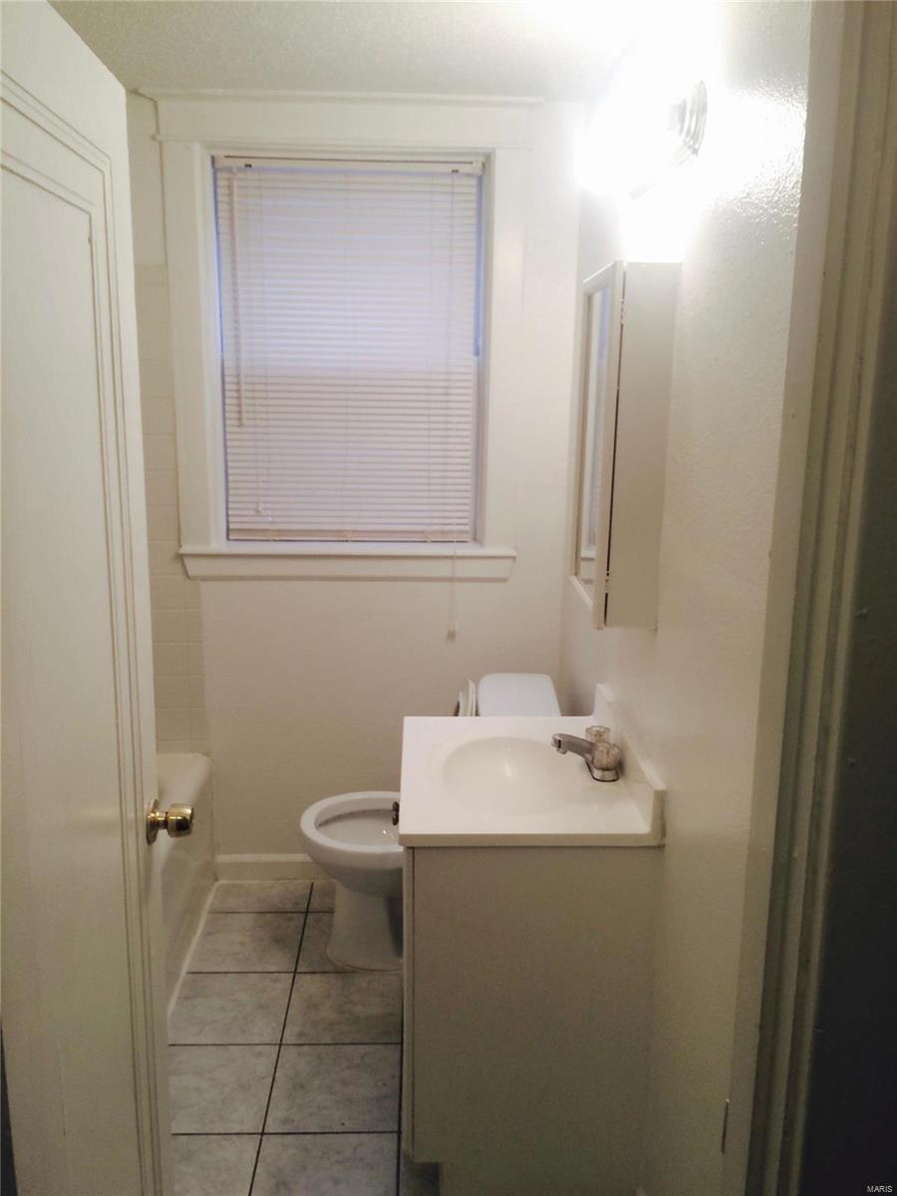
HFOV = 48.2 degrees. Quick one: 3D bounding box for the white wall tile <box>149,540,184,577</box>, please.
[{"bbox_3d":[-0.878,-0.123,3.106,0.107,0.107,0.008,0,13,-2],"label":"white wall tile"}]

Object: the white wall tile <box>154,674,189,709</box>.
[{"bbox_3d":[-0.883,0.295,3.211,0.107,0.107,0.010,0,13,-2],"label":"white wall tile"}]

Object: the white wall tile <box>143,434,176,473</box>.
[{"bbox_3d":[-0.873,-0.440,3.031,0.107,0.107,0.008,0,13,-2],"label":"white wall tile"}]

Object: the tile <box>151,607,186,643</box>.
[{"bbox_3d":[-0.880,0.084,3.161,0.107,0.107,0.010,0,13,-2],"label":"tile"}]

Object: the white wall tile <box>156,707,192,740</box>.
[{"bbox_3d":[-0.885,0.400,3.236,0.107,0.107,0.010,0,13,-2],"label":"white wall tile"}]

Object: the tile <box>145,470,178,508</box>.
[{"bbox_3d":[-0.873,-0.338,3.061,0.107,0.107,0.010,0,13,-2],"label":"tile"}]

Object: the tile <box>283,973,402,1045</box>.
[{"bbox_3d":[-0.279,1.111,2.719,0.305,0.010,0.305,0,13,-2],"label":"tile"}]

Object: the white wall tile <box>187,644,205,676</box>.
[{"bbox_3d":[-0.803,0.190,3.189,0.046,0.107,0.010,0,13,-2],"label":"white wall tile"}]

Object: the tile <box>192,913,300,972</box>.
[{"bbox_3d":[-0.595,1.037,3.009,0.305,0.010,0.305,0,13,-2],"label":"tile"}]

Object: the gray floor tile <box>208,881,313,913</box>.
[{"bbox_3d":[-0.603,0.977,3.260,0.305,0.010,0.206,0,13,-2],"label":"gray floor tile"}]

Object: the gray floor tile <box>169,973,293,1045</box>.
[{"bbox_3d":[-0.586,1.108,2.709,0.305,0.010,0.305,0,13,-2],"label":"gray floor tile"}]

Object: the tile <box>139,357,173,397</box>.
[{"bbox_3d":[-0.870,-0.651,2.981,0.107,0.107,0.008,0,13,-2],"label":"tile"}]

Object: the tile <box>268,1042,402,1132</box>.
[{"bbox_3d":[-0.270,1.178,2.413,0.304,0.010,0.304,0,13,-2],"label":"tile"}]

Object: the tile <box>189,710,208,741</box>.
[{"bbox_3d":[-0.807,0.401,3.239,0.046,0.107,0.010,0,13,-2],"label":"tile"}]

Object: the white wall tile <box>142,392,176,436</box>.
[{"bbox_3d":[-0.869,-0.548,3.011,0.107,0.107,0.010,0,13,-2],"label":"white wall tile"}]

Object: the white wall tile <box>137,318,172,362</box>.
[{"bbox_3d":[-0.868,-0.756,2.955,0.107,0.107,0.008,0,13,-2],"label":"white wall tile"}]

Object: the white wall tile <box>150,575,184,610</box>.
[{"bbox_3d":[-0.879,-0.017,3.131,0.107,0.107,0.008,0,13,-2],"label":"white wall tile"}]

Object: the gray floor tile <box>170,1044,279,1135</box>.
[{"bbox_3d":[-0.578,1.176,2.402,0.304,0.010,0.304,0,13,-2],"label":"gray floor tile"}]

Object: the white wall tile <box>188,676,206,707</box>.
[{"bbox_3d":[-0.804,0.300,3.209,0.053,0.107,0.008,0,13,-2],"label":"white wall tile"}]

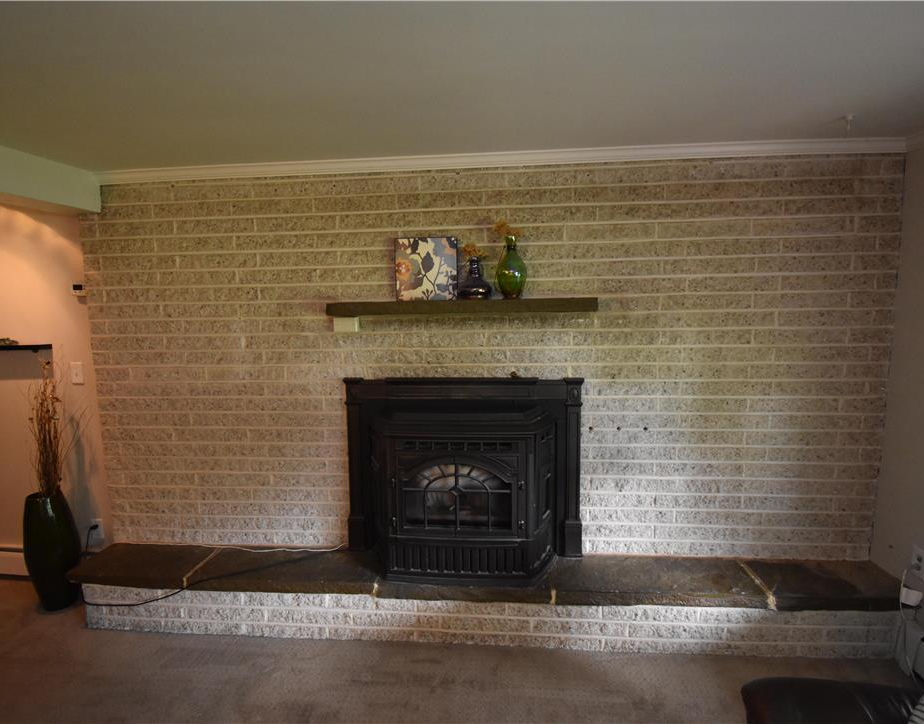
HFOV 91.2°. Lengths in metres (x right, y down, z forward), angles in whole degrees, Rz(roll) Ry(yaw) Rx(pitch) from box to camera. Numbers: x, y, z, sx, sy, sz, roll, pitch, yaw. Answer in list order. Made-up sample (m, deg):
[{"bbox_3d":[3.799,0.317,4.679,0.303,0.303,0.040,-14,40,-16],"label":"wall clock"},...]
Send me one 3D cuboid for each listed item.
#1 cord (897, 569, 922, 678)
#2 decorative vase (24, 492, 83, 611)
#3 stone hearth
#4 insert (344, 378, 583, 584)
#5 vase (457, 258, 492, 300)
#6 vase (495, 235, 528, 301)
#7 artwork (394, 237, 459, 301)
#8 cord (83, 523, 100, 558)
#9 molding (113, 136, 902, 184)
[{"bbox_3d":[1.858,1.062,1.870,0.075,0.425,0.123,0,7,5],"label":"cord"},{"bbox_3d":[-2.138,0.981,2.368,0.219,0.615,0.219,0,7,5],"label":"decorative vase"},{"bbox_3d":[0.026,1.126,2.154,3.795,0.304,0.297,0,7,5],"label":"stone hearth"},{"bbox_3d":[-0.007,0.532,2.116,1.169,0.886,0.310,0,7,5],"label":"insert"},{"bbox_3d":[0.059,-0.372,2.023,0.157,0.192,0.157,0,7,5],"label":"vase"},{"bbox_3d":[0.222,-0.414,2.005,0.135,0.275,0.135,0,7,5],"label":"vase"},{"bbox_3d":[-0.161,-0.422,2.070,0.285,0.288,0.040,0,7,5],"label":"artwork"},{"bbox_3d":[-2.087,1.008,2.550,0.097,0.211,0.048,0,7,5],"label":"cord"},{"bbox_3d":[0.067,-0.900,2.036,3.665,0.045,0.045,0,7,5],"label":"molding"}]

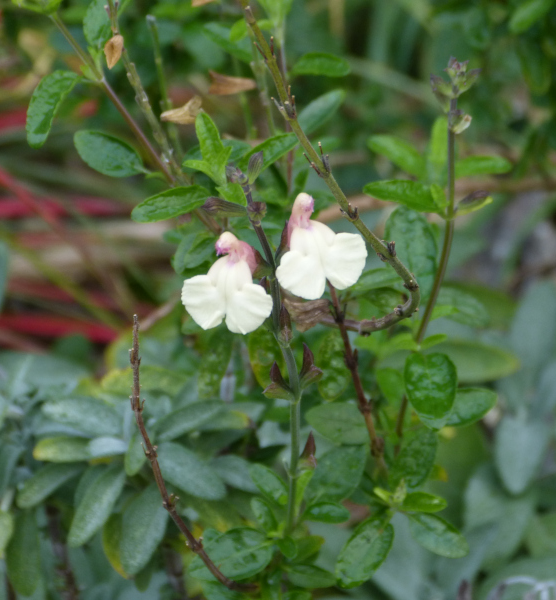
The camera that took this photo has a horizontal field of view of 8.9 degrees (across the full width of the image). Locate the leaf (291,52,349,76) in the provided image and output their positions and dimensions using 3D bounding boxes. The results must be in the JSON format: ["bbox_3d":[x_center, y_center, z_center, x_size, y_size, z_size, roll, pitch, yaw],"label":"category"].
[{"bbox_3d":[0.012,-0.066,1.020,0.017,0.005,0.008,-2,41,7],"label":"leaf"}]

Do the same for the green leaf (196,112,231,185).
[{"bbox_3d":[-0.018,-0.044,1.050,0.008,0.023,0.006,-13,-16,-10],"label":"green leaf"}]

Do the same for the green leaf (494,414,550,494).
[{"bbox_3d":[0.080,0.051,1.180,0.018,0.005,0.029,5,64,3],"label":"green leaf"}]

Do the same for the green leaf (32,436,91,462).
[{"bbox_3d":[-0.063,0.045,1.070,0.022,0.004,0.009,-6,60,-3],"label":"green leaf"}]

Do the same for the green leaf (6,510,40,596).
[{"bbox_3d":[-0.075,0.075,1.060,0.010,0.026,0.005,-2,-23,-7],"label":"green leaf"}]

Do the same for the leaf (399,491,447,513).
[{"bbox_3d":[0.041,0.057,1.020,0.013,0.004,0.007,4,51,-4],"label":"leaf"}]

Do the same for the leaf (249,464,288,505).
[{"bbox_3d":[-0.002,0.053,1.025,0.015,0.007,0.004,39,-12,10],"label":"leaf"}]

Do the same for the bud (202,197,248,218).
[{"bbox_3d":[-0.015,-0.026,1.000,0.013,0.005,0.005,8,18,6],"label":"bud"}]

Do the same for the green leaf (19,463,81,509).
[{"bbox_3d":[-0.067,0.055,1.060,0.024,0.004,0.009,-30,49,-25],"label":"green leaf"}]

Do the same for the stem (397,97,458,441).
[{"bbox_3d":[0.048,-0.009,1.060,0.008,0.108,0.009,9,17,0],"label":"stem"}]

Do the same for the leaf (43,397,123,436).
[{"bbox_3d":[-0.059,0.035,1.080,0.025,0.005,0.011,13,37,-19],"label":"leaf"}]

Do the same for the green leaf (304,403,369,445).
[{"bbox_3d":[0.017,0.036,1.035,0.020,0.004,0.013,7,66,3],"label":"green leaf"}]

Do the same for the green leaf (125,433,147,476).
[{"bbox_3d":[-0.042,0.045,1.050,0.006,0.004,0.014,9,59,18],"label":"green leaf"}]

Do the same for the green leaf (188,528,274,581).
[{"bbox_3d":[-0.014,0.076,1.070,0.027,0.005,0.017,-17,55,-12],"label":"green leaf"}]

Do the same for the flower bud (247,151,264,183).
[{"bbox_3d":[-0.006,-0.039,1.040,0.004,0.010,0.004,9,11,0],"label":"flower bud"}]

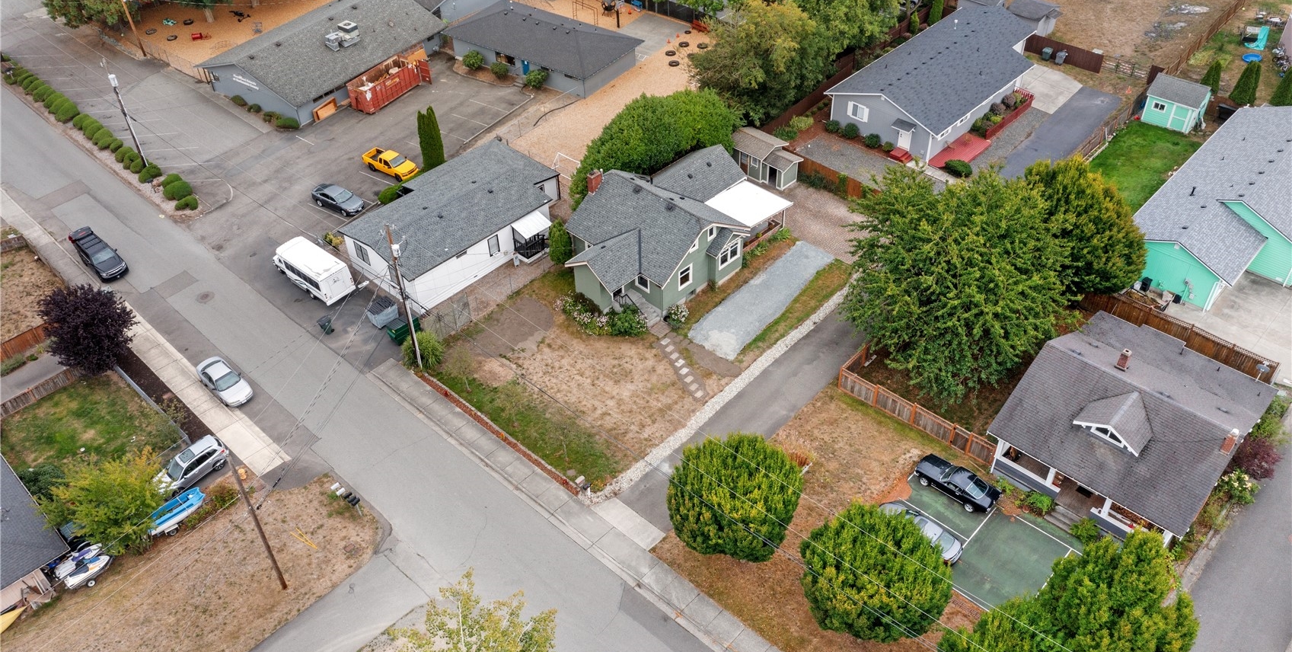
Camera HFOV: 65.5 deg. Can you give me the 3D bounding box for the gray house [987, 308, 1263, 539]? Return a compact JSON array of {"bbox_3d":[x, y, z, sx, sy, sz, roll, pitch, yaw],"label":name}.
[{"bbox_3d":[26.840,4.490,54.735,10.300,6.400,14.000,30,50,32],"label":"gray house"}]

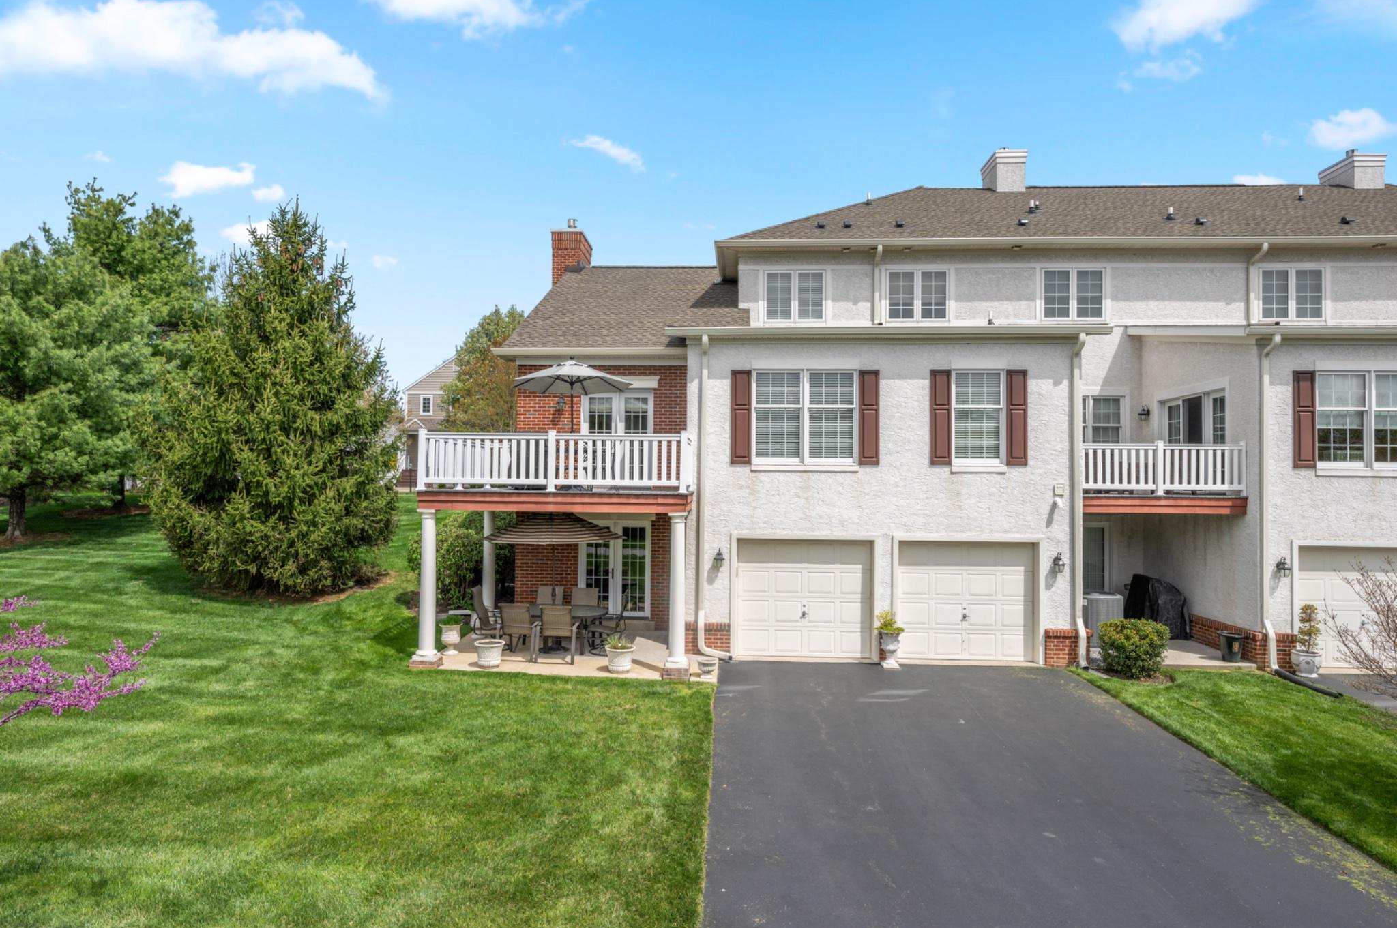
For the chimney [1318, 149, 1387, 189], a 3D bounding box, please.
[{"bbox_3d":[19.200,-8.480,21.636,0.930,1.350,1.290,0,-1,2],"label":"chimney"}]

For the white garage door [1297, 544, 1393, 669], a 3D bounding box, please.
[{"bbox_3d":[11.347,2.441,12.592,2.400,2.083,0.080,0,-1,3],"label":"white garage door"}]

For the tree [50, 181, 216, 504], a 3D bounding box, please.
[{"bbox_3d":[-19.207,-4.083,24.879,6.200,11.106,6.200,0,-1,3],"label":"tree"}]

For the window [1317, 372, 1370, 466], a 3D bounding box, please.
[{"bbox_3d":[11.241,-0.775,12.880,0.923,1.667,0.130,0,-1,2],"label":"window"}]

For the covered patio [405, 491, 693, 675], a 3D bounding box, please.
[{"bbox_3d":[-2.188,1.933,13.271,4.330,2.895,4.000,0,-1,3],"label":"covered patio"}]

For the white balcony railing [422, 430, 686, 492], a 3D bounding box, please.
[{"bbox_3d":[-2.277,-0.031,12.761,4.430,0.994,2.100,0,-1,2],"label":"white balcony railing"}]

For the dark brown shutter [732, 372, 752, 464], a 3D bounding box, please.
[{"bbox_3d":[0.782,-0.849,13.406,0.372,1.710,0.045,0,-1,3],"label":"dark brown shutter"}]

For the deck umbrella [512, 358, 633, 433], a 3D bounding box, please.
[{"bbox_3d":[-2.334,-0.775,13.642,2.264,2.376,2.264,0,-1,3],"label":"deck umbrella"}]

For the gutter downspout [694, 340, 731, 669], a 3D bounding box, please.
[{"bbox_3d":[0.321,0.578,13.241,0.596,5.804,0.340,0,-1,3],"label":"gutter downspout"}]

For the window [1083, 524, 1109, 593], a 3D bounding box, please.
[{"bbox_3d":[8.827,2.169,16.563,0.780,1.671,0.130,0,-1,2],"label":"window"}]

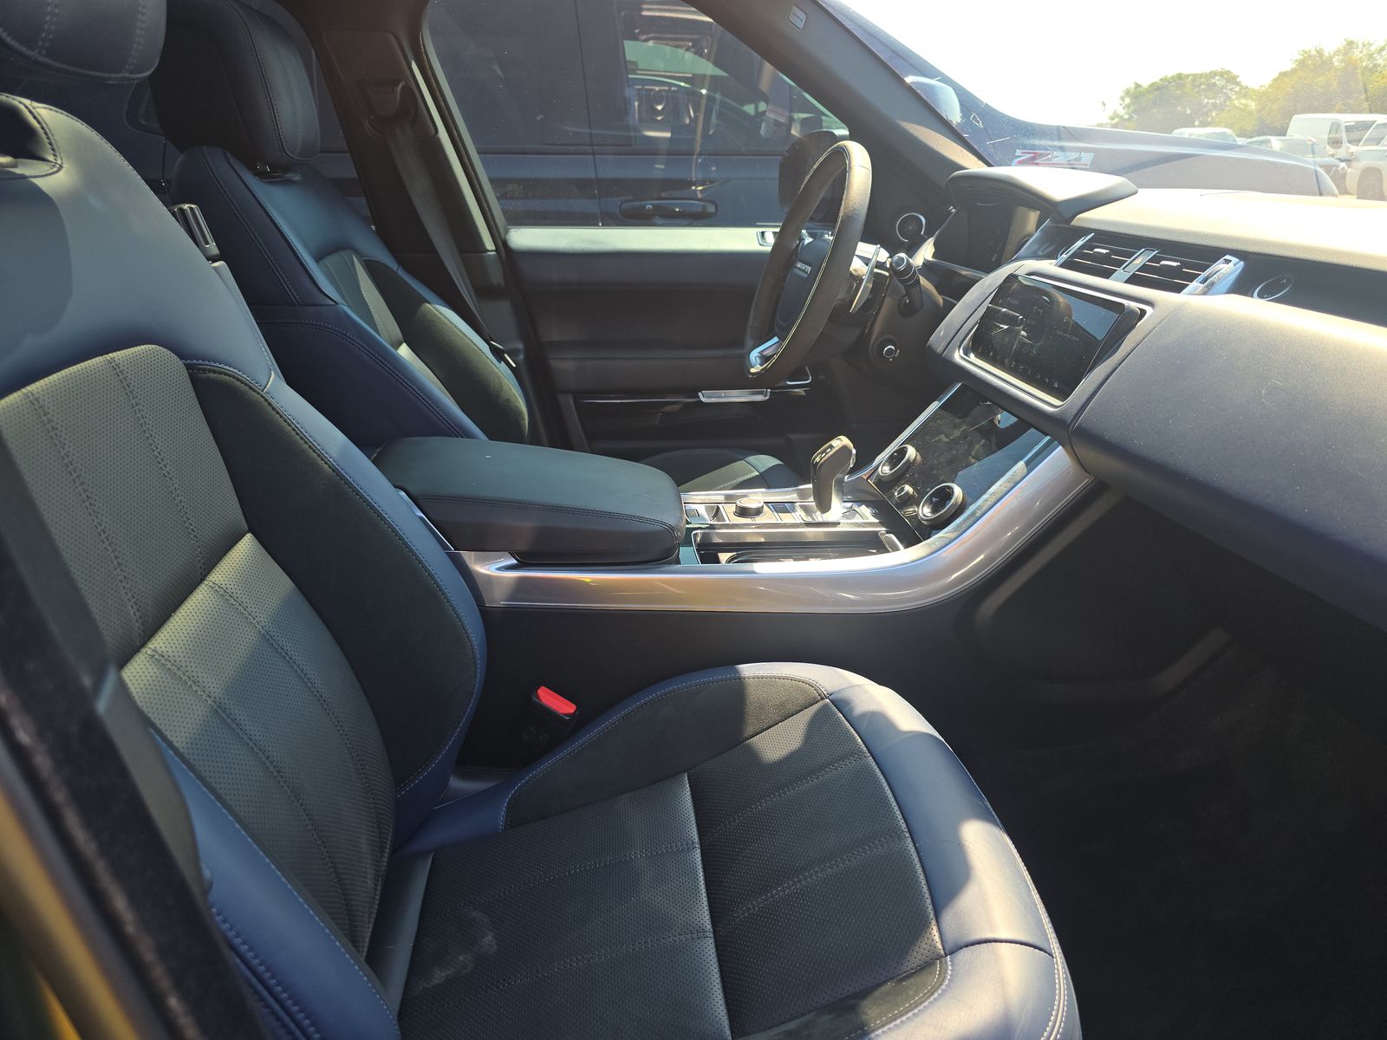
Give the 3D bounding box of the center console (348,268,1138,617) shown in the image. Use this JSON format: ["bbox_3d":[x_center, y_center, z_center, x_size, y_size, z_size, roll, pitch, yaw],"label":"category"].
[{"bbox_3d":[0.041,-0.103,1.127,0.885,0.360,0.320,-2,21,-5],"label":"center console"}]

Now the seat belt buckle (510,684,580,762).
[{"bbox_3d":[-0.166,0.240,1.049,0.051,0.092,0.024,26,33,8],"label":"seat belt buckle"}]

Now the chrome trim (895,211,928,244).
[{"bbox_3d":[0.410,-0.550,1.734,0.058,0.058,0.013,4,21,9],"label":"chrome trim"}]

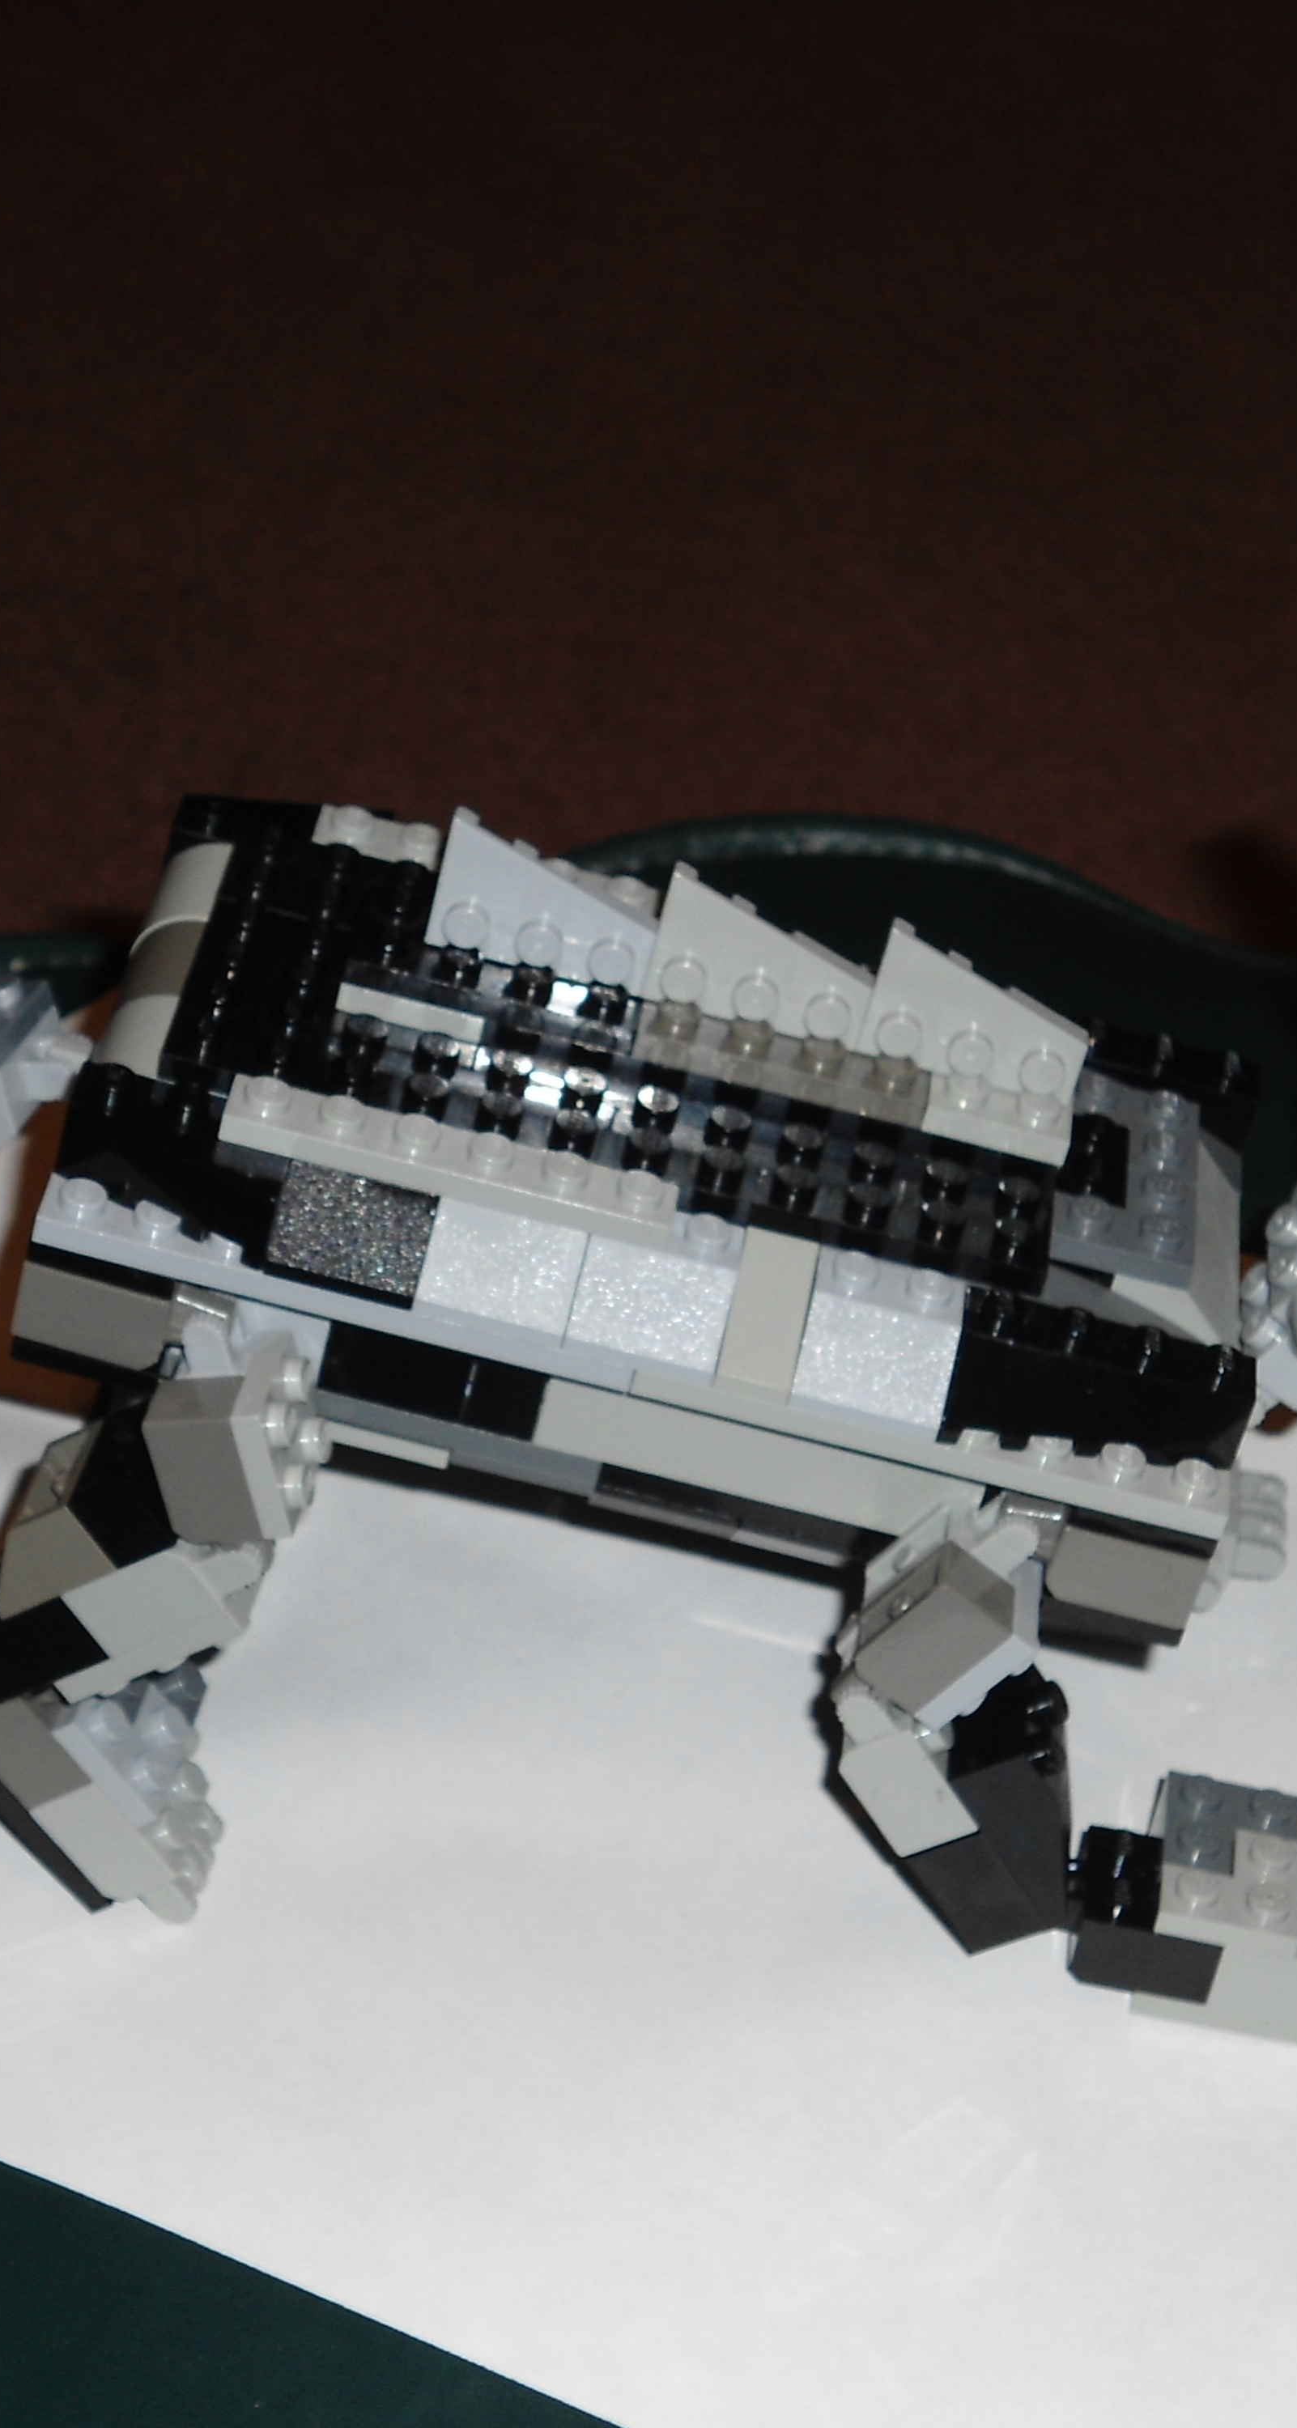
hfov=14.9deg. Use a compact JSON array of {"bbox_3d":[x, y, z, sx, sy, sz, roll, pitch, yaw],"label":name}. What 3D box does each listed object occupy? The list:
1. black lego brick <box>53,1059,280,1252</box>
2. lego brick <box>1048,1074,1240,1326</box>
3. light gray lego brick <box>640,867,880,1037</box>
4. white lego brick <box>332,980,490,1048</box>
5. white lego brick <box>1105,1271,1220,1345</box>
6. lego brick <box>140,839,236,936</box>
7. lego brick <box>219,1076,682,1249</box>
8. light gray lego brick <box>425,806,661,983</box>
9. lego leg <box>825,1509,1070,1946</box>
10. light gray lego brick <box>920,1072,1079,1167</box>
[{"bbox_3d":[-0.049,-0.006,0.518,0.024,0.011,0.016,14,34,-2],"label":"black lego brick"},{"bbox_3d":[0.055,-0.001,0.544,0.024,0.009,0.035,14,34,-2],"label":"lego brick"},{"bbox_3d":[0.013,-0.028,0.534,0.024,0.016,0.005,14,34,-2],"label":"light gray lego brick"},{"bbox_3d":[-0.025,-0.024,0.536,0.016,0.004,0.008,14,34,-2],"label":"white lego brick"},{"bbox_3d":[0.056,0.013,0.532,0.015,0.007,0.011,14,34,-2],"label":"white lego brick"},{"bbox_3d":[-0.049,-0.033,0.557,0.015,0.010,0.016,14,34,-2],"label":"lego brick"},{"bbox_3d":[-0.021,-0.006,0.518,0.048,0.005,0.008,14,34,-2],"label":"lego brick"},{"bbox_3d":[-0.011,-0.033,0.534,0.024,0.016,0.005,14,34,-2],"label":"light gray lego brick"},{"bbox_3d":[0.035,0.054,0.546,0.029,0.060,0.016,5,34,4],"label":"lego leg"},{"bbox_3d":[0.038,-0.011,0.536,0.016,0.005,0.008,14,34,-2],"label":"light gray lego brick"}]

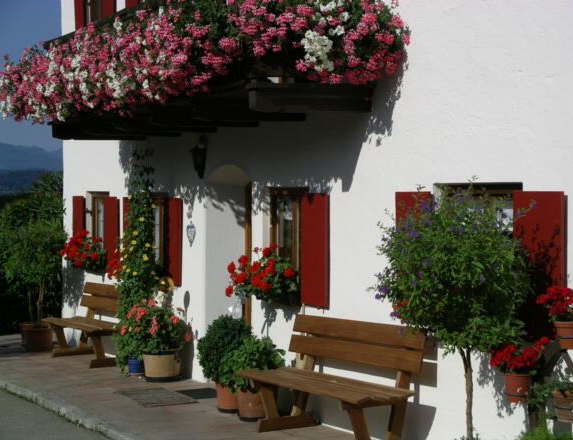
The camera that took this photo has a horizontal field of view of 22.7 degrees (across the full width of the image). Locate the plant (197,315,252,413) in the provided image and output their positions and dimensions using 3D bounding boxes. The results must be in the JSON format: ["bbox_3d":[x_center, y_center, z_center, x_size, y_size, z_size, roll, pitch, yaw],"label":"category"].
[{"bbox_3d":[-0.530,1.244,12.300,0.470,0.850,0.470,0,1,0],"label":"plant"}]

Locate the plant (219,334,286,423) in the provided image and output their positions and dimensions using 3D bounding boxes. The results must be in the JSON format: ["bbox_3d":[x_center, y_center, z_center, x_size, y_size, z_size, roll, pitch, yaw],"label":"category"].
[{"bbox_3d":[-0.287,1.323,11.850,0.530,0.700,0.550,0,1,0],"label":"plant"}]

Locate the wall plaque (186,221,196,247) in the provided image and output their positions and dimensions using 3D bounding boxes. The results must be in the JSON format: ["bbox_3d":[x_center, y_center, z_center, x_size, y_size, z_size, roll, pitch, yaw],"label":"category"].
[{"bbox_3d":[-0.957,0.141,14.350,0.040,0.260,0.170,0,1,-25],"label":"wall plaque"}]

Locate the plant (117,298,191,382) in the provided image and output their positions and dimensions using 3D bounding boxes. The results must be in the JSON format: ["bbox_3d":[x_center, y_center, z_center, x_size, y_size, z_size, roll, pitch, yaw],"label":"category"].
[{"bbox_3d":[-1.340,1.227,14.500,0.660,0.840,0.680,0,1,-25],"label":"plant"}]

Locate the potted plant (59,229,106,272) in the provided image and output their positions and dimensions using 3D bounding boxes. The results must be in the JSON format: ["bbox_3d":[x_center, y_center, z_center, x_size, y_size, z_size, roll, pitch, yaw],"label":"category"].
[{"bbox_3d":[-2.558,0.396,17.899,0.400,0.520,0.920,0,1,-22],"label":"potted plant"}]

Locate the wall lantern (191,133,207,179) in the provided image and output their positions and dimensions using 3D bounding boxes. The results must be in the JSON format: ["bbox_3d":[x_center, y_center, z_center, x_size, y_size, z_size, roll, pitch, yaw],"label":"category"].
[{"bbox_3d":[-0.853,-0.622,13.960,0.190,0.440,0.170,0,1,-22],"label":"wall lantern"}]

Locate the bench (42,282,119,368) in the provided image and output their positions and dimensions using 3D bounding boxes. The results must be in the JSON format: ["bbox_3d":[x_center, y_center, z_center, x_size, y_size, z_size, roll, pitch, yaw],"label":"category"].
[{"bbox_3d":[-2.250,1.187,16.270,0.620,0.870,1.880,0,1,-26],"label":"bench"}]

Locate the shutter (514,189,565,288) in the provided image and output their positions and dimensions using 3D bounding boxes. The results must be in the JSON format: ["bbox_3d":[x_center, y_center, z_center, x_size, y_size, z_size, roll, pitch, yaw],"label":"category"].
[{"bbox_3d":[1.557,0.290,8.780,0.040,0.920,0.520,0,1,-25],"label":"shutter"}]

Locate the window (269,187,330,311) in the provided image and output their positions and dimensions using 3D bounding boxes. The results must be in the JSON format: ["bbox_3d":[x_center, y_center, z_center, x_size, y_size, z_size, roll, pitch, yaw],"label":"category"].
[{"bbox_3d":[0.104,0.234,11.895,0.140,0.970,1.220,0,1,-22],"label":"window"}]

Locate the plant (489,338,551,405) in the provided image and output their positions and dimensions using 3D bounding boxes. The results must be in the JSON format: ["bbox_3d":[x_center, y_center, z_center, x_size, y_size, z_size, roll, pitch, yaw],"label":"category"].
[{"bbox_3d":[1.322,0.848,8.082,0.320,0.375,0.340,0,1,0],"label":"plant"}]

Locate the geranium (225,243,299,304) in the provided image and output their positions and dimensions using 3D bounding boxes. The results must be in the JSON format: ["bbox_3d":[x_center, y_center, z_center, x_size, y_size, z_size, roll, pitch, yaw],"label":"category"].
[{"bbox_3d":[-0.196,0.456,12.130,0.400,0.500,0.920,0,1,-22],"label":"geranium"}]

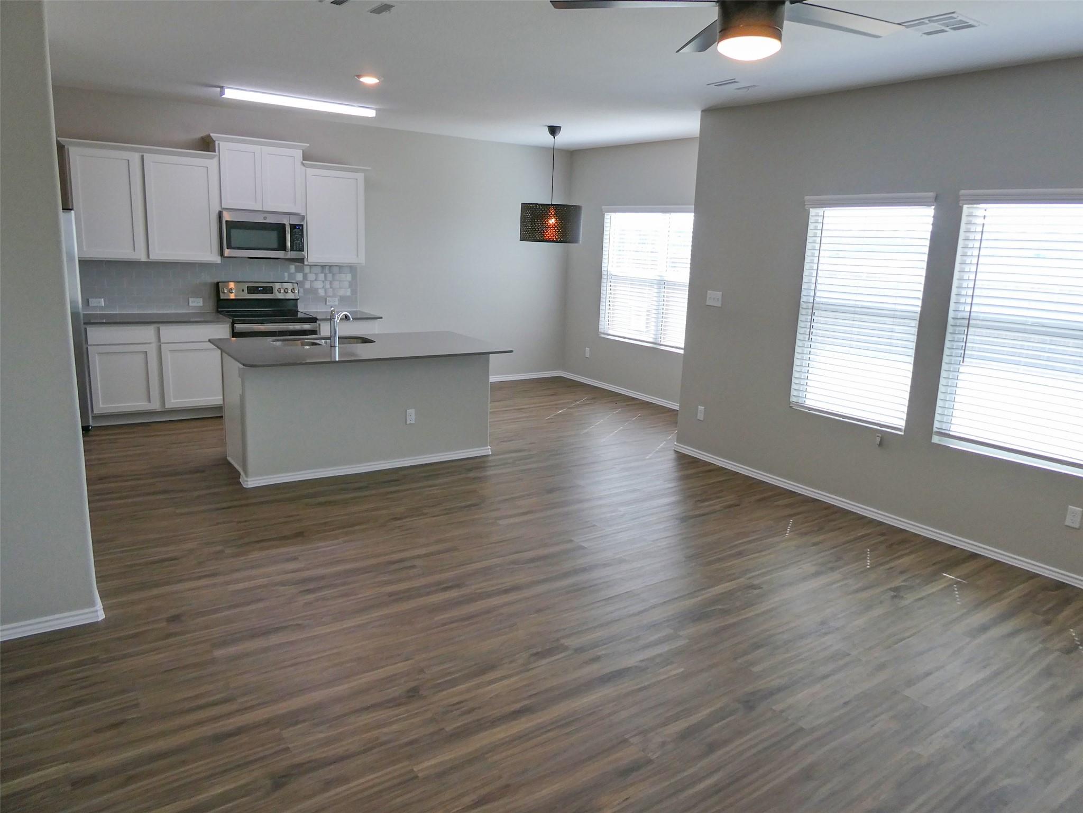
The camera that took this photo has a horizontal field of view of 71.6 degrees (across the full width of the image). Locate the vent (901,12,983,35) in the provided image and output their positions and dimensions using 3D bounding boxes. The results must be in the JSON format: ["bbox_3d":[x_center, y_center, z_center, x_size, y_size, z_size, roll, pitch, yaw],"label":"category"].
[{"bbox_3d":[1.844,-1.742,3.460,0.315,0.020,0.285,-6,15,-34],"label":"vent"}]

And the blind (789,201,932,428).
[{"bbox_3d":[2.086,-0.649,5.013,0.084,1.465,0.907,-6,15,-35],"label":"blind"}]

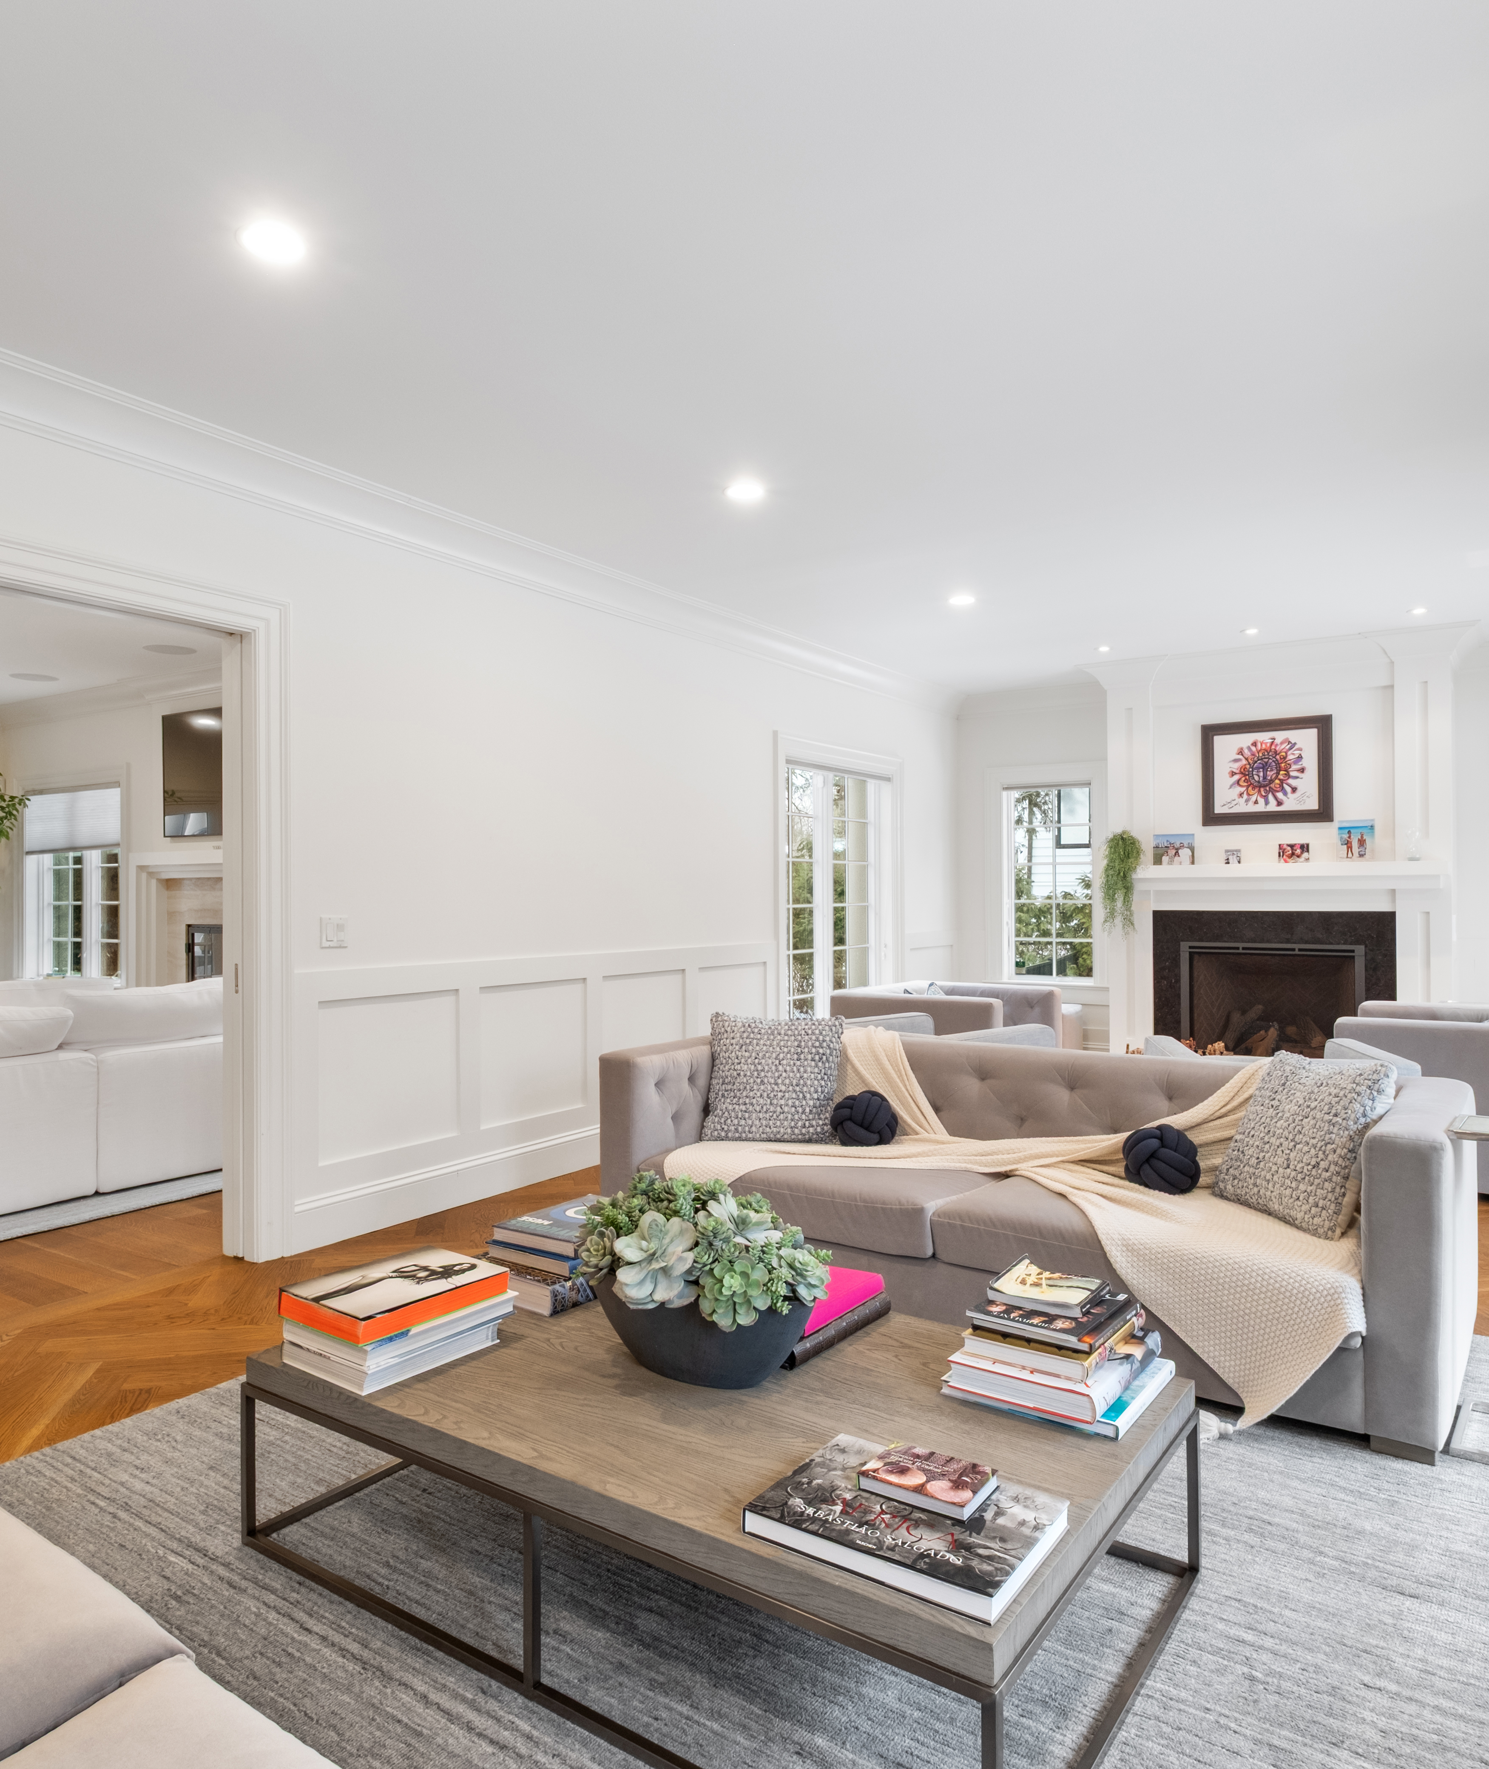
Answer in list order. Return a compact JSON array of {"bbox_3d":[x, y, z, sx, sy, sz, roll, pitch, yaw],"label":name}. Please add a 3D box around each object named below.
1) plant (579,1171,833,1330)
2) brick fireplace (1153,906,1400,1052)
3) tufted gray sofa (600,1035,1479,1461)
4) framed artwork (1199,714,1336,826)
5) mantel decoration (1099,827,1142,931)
[{"bbox_3d":[-0.082,0.694,2.146,0.510,0.220,0.350,0,0,35],"label":"plant"},{"bbox_3d":[3.282,0.741,6.877,1.360,1.136,0.300,0,0,35],"label":"brick fireplace"},{"bbox_3d":[0.798,0.932,3.555,2.500,0.715,0.970,0,0,35],"label":"tufted gray sofa"},{"bbox_3d":[3.208,-0.686,6.791,0.735,0.640,0.045,0,0,35],"label":"framed artwork"},{"bbox_3d":[2.434,-0.031,7.145,0.280,0.670,0.250,0,0,35],"label":"mantel decoration"}]

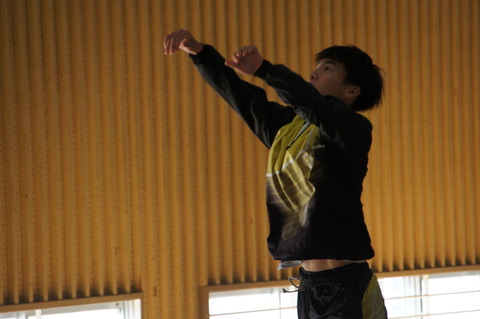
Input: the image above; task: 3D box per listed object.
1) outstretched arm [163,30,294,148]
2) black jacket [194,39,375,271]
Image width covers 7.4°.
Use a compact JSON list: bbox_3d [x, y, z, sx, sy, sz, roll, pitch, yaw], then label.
[{"bbox_3d":[-0.037,-0.227,11.800,0.580,0.180,0.160,33,-19,-31],"label":"outstretched arm"},{"bbox_3d":[0.142,-0.013,11.750,0.540,0.690,0.480,-2,1,-33],"label":"black jacket"}]

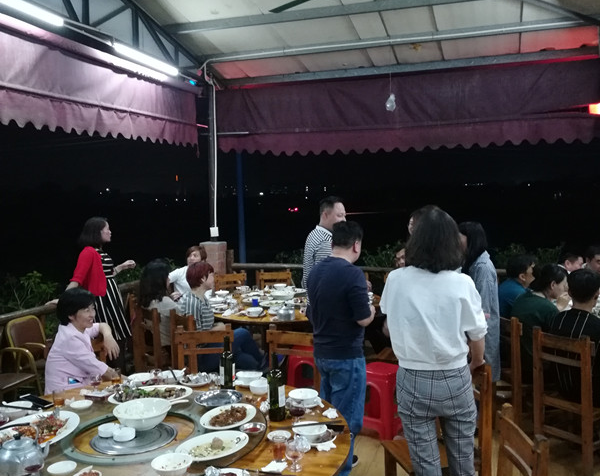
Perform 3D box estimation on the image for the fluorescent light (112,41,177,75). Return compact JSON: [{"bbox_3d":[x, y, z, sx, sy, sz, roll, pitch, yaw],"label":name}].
[{"bbox_3d":[-1.514,-1.781,6.055,0.090,0.090,1.220,1,4,18],"label":"fluorescent light"}]

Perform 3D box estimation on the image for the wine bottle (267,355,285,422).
[{"bbox_3d":[-0.106,0.674,2.739,0.077,0.306,0.077,-1,4,0],"label":"wine bottle"}]

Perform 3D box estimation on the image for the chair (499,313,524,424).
[{"bbox_3d":[1.580,0.990,4.430,0.460,0.900,0.410,-3,5,-31],"label":"chair"}]

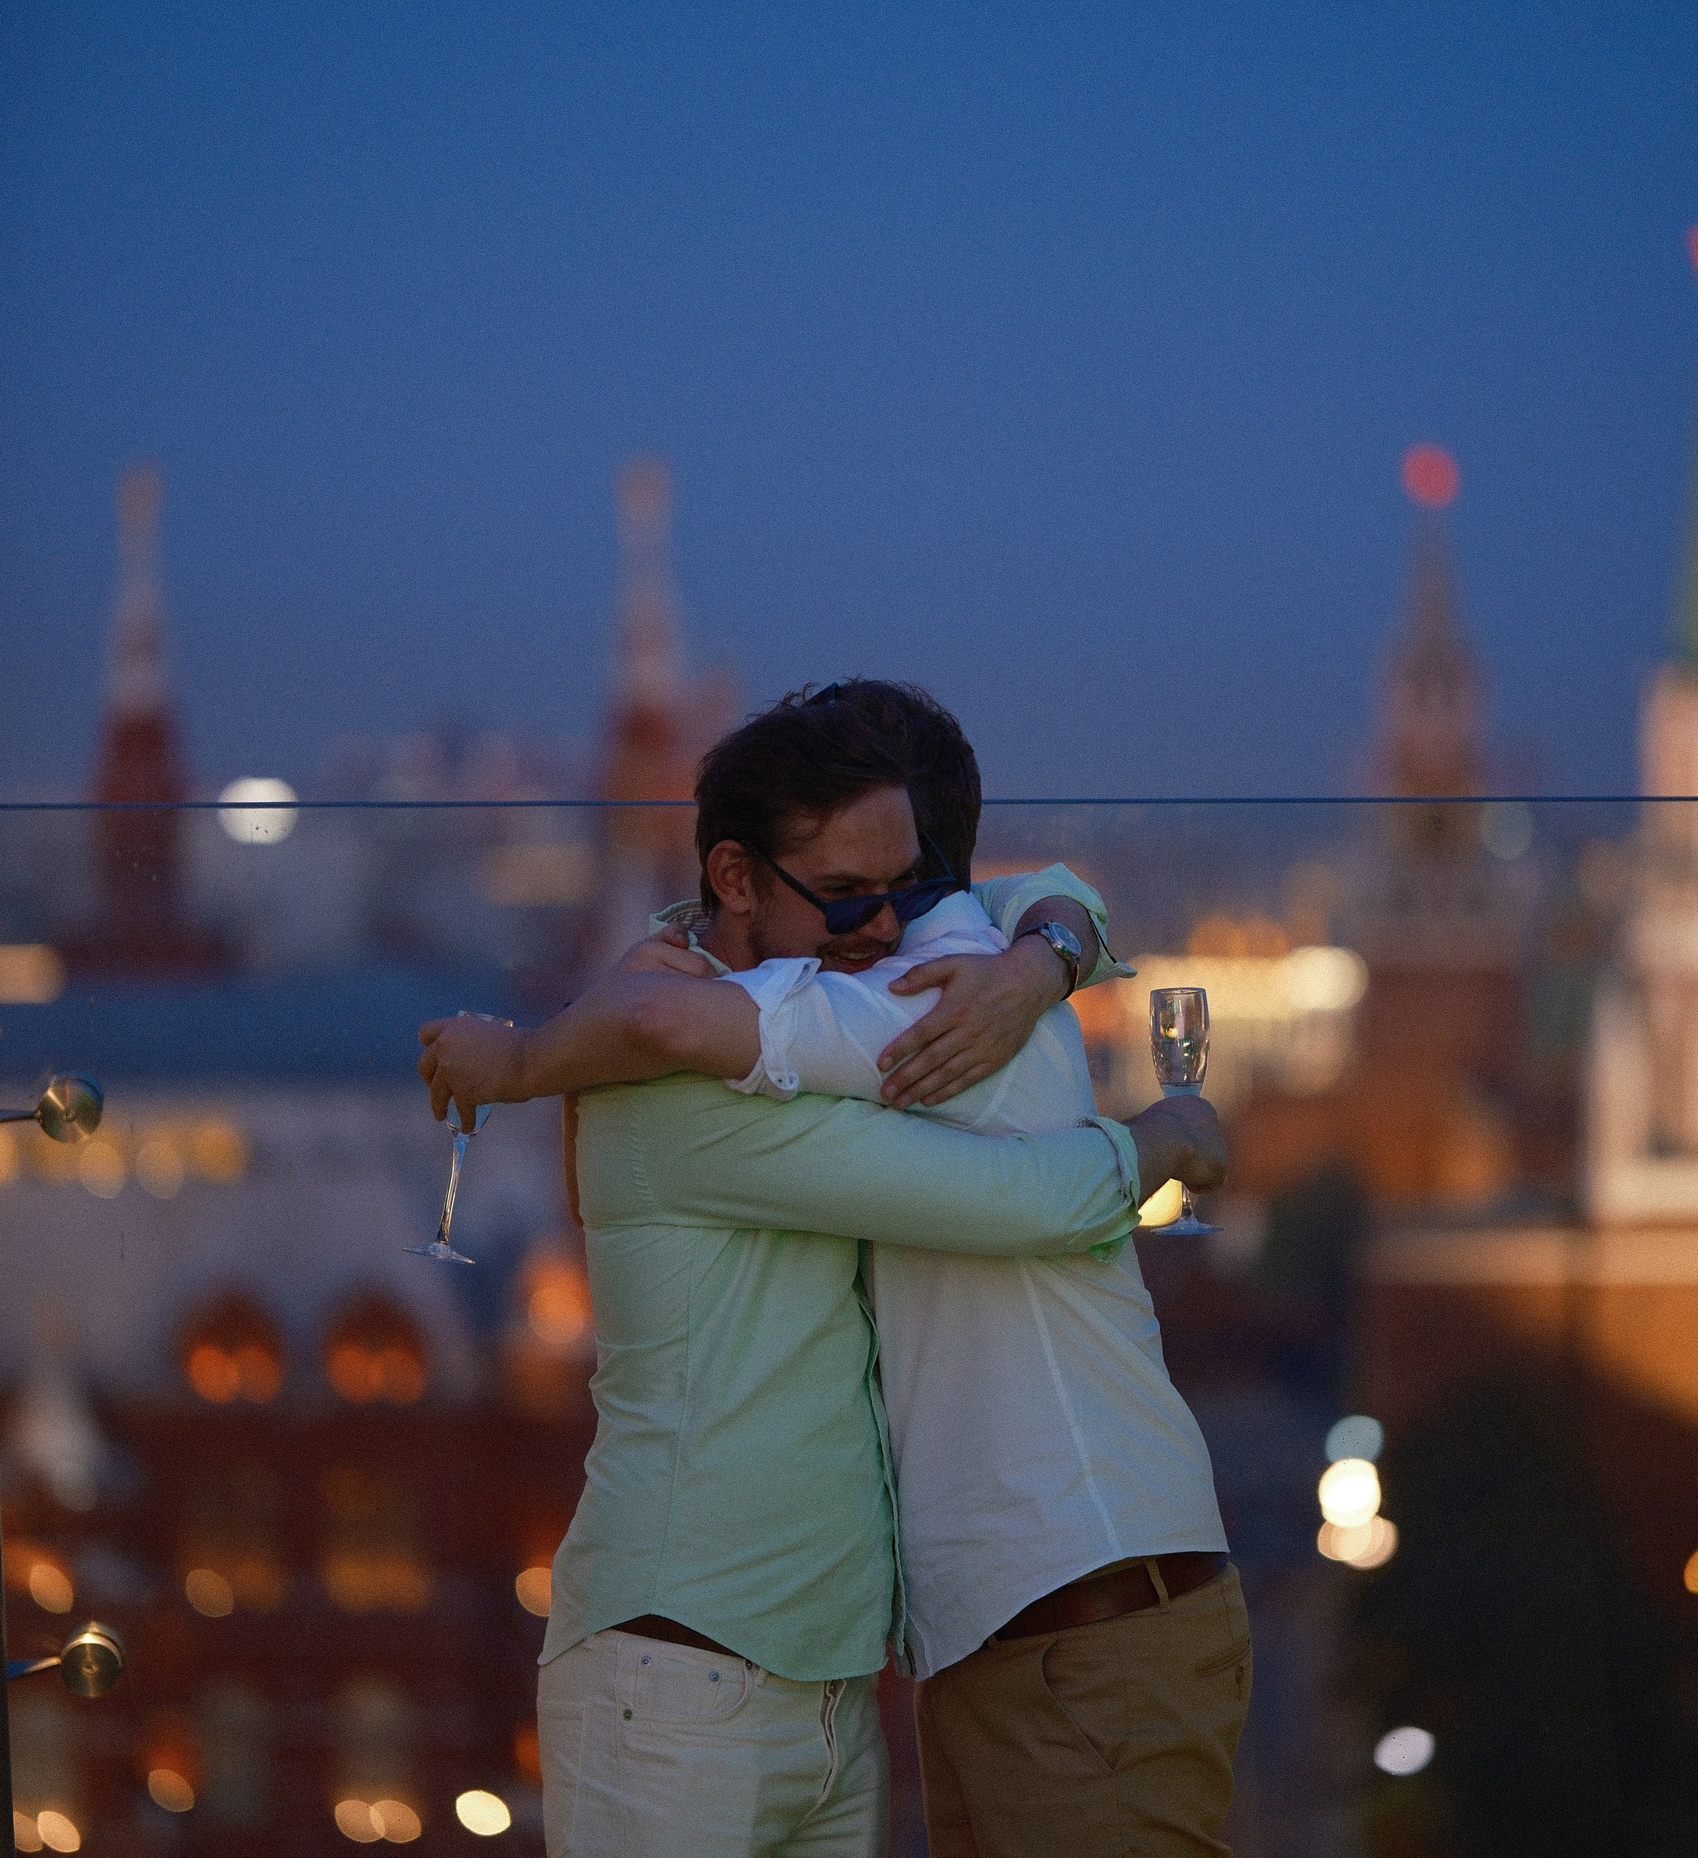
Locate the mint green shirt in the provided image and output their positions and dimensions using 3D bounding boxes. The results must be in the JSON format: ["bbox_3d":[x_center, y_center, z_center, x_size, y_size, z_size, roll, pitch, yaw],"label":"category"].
[{"bbox_3d":[-0.007,0.298,6.900,0.540,0.700,0.500,1,2,23],"label":"mint green shirt"}]

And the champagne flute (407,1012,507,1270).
[{"bbox_3d":[-0.329,0.179,6.820,0.063,0.212,0.063,11,1,0],"label":"champagne flute"}]

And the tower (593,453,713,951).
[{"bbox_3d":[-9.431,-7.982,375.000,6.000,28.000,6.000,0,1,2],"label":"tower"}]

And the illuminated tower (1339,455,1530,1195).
[{"bbox_3d":[51.612,-6.502,705.000,16.000,70.000,16.000,0,1,2],"label":"illuminated tower"}]

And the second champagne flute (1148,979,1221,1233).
[{"bbox_3d":[0.287,0.156,6.850,0.063,0.212,0.063,-3,1,0],"label":"second champagne flute"}]

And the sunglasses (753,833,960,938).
[{"bbox_3d":[-0.008,-0.058,6.907,0.143,0.048,0.145,-11,39,-39],"label":"sunglasses"}]

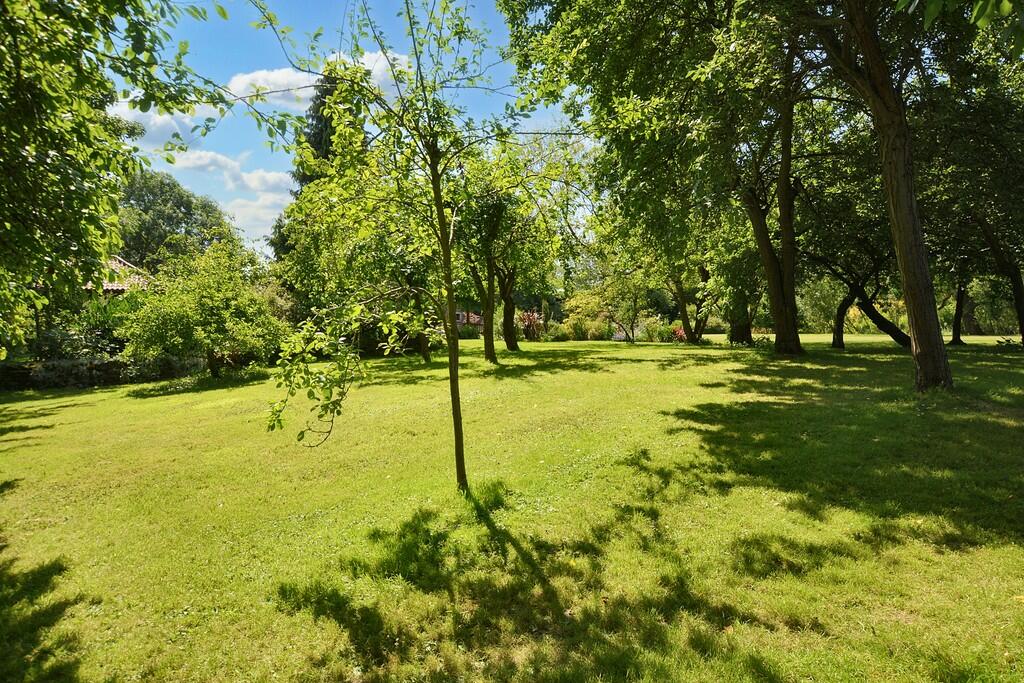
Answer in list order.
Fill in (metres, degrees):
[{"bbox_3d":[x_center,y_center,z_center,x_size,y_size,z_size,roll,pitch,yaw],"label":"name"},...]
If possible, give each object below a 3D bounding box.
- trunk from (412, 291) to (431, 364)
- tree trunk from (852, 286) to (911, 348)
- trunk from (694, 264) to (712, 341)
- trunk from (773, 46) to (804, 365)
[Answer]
[{"bbox_3d":[-3.349,-0.549,19.936,0.640,2.660,0.500,0,3,0],"label":"trunk"},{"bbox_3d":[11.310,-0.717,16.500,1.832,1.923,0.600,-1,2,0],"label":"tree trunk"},{"bbox_3d":[10.983,-2.193,30.895,1.000,4.390,0.750,0,3,0],"label":"trunk"},{"bbox_3d":[10.999,-5.356,21.216,1.220,11.840,0.950,0,3,0],"label":"trunk"}]

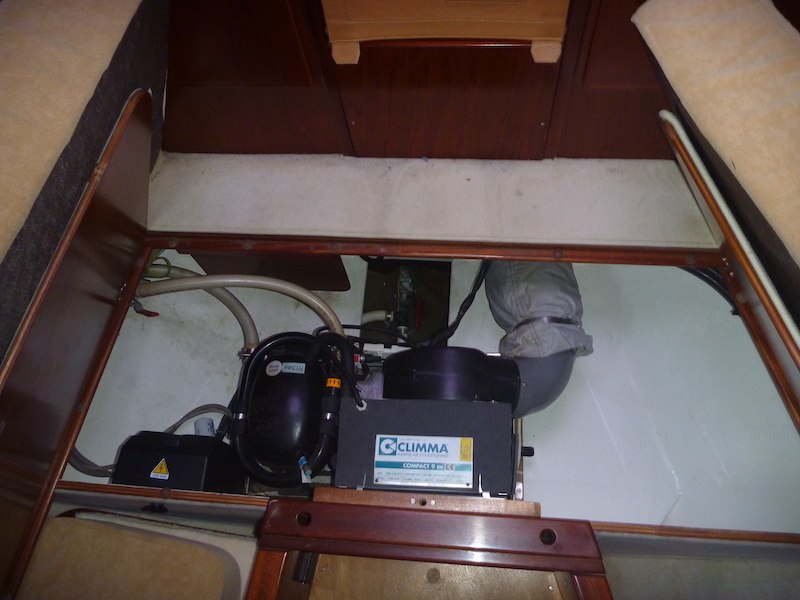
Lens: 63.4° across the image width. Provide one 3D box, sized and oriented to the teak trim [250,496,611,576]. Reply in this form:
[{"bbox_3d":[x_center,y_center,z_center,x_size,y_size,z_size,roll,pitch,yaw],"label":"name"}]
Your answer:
[{"bbox_3d":[0.041,0.354,0.964,0.495,0.030,0.080,2,64,6],"label":"teak trim"}]

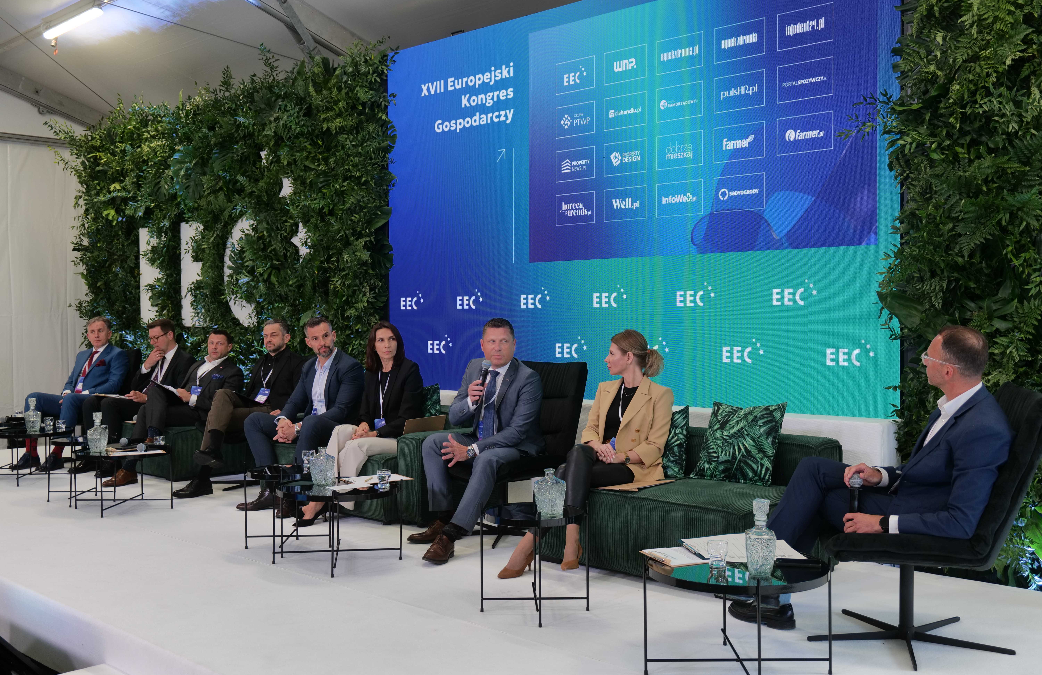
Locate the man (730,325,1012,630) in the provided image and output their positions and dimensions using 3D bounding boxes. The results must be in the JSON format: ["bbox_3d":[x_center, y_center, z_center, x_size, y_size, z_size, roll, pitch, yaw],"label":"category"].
[{"bbox_3d":[1.322,0.538,3.920,1.040,1.165,0.620,0,1,7],"label":"man"}]

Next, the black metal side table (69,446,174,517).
[{"bbox_3d":[-2.516,0.885,6.595,0.625,0.400,0.625,0,1,3],"label":"black metal side table"}]

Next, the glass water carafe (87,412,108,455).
[{"bbox_3d":[-2.664,0.592,6.553,0.095,0.250,0.095,0,1,8],"label":"glass water carafe"}]

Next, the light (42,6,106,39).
[{"bbox_3d":[-4.401,-3.089,10.215,1.270,0.100,0.130,1,1,43],"label":"light"}]

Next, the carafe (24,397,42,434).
[{"bbox_3d":[-3.632,0.573,7.750,0.095,0.250,0.095,0,1,8],"label":"carafe"}]

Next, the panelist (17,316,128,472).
[{"bbox_3d":[-3.628,0.446,8.559,0.580,1.215,0.920,1,1,37],"label":"panelist"}]

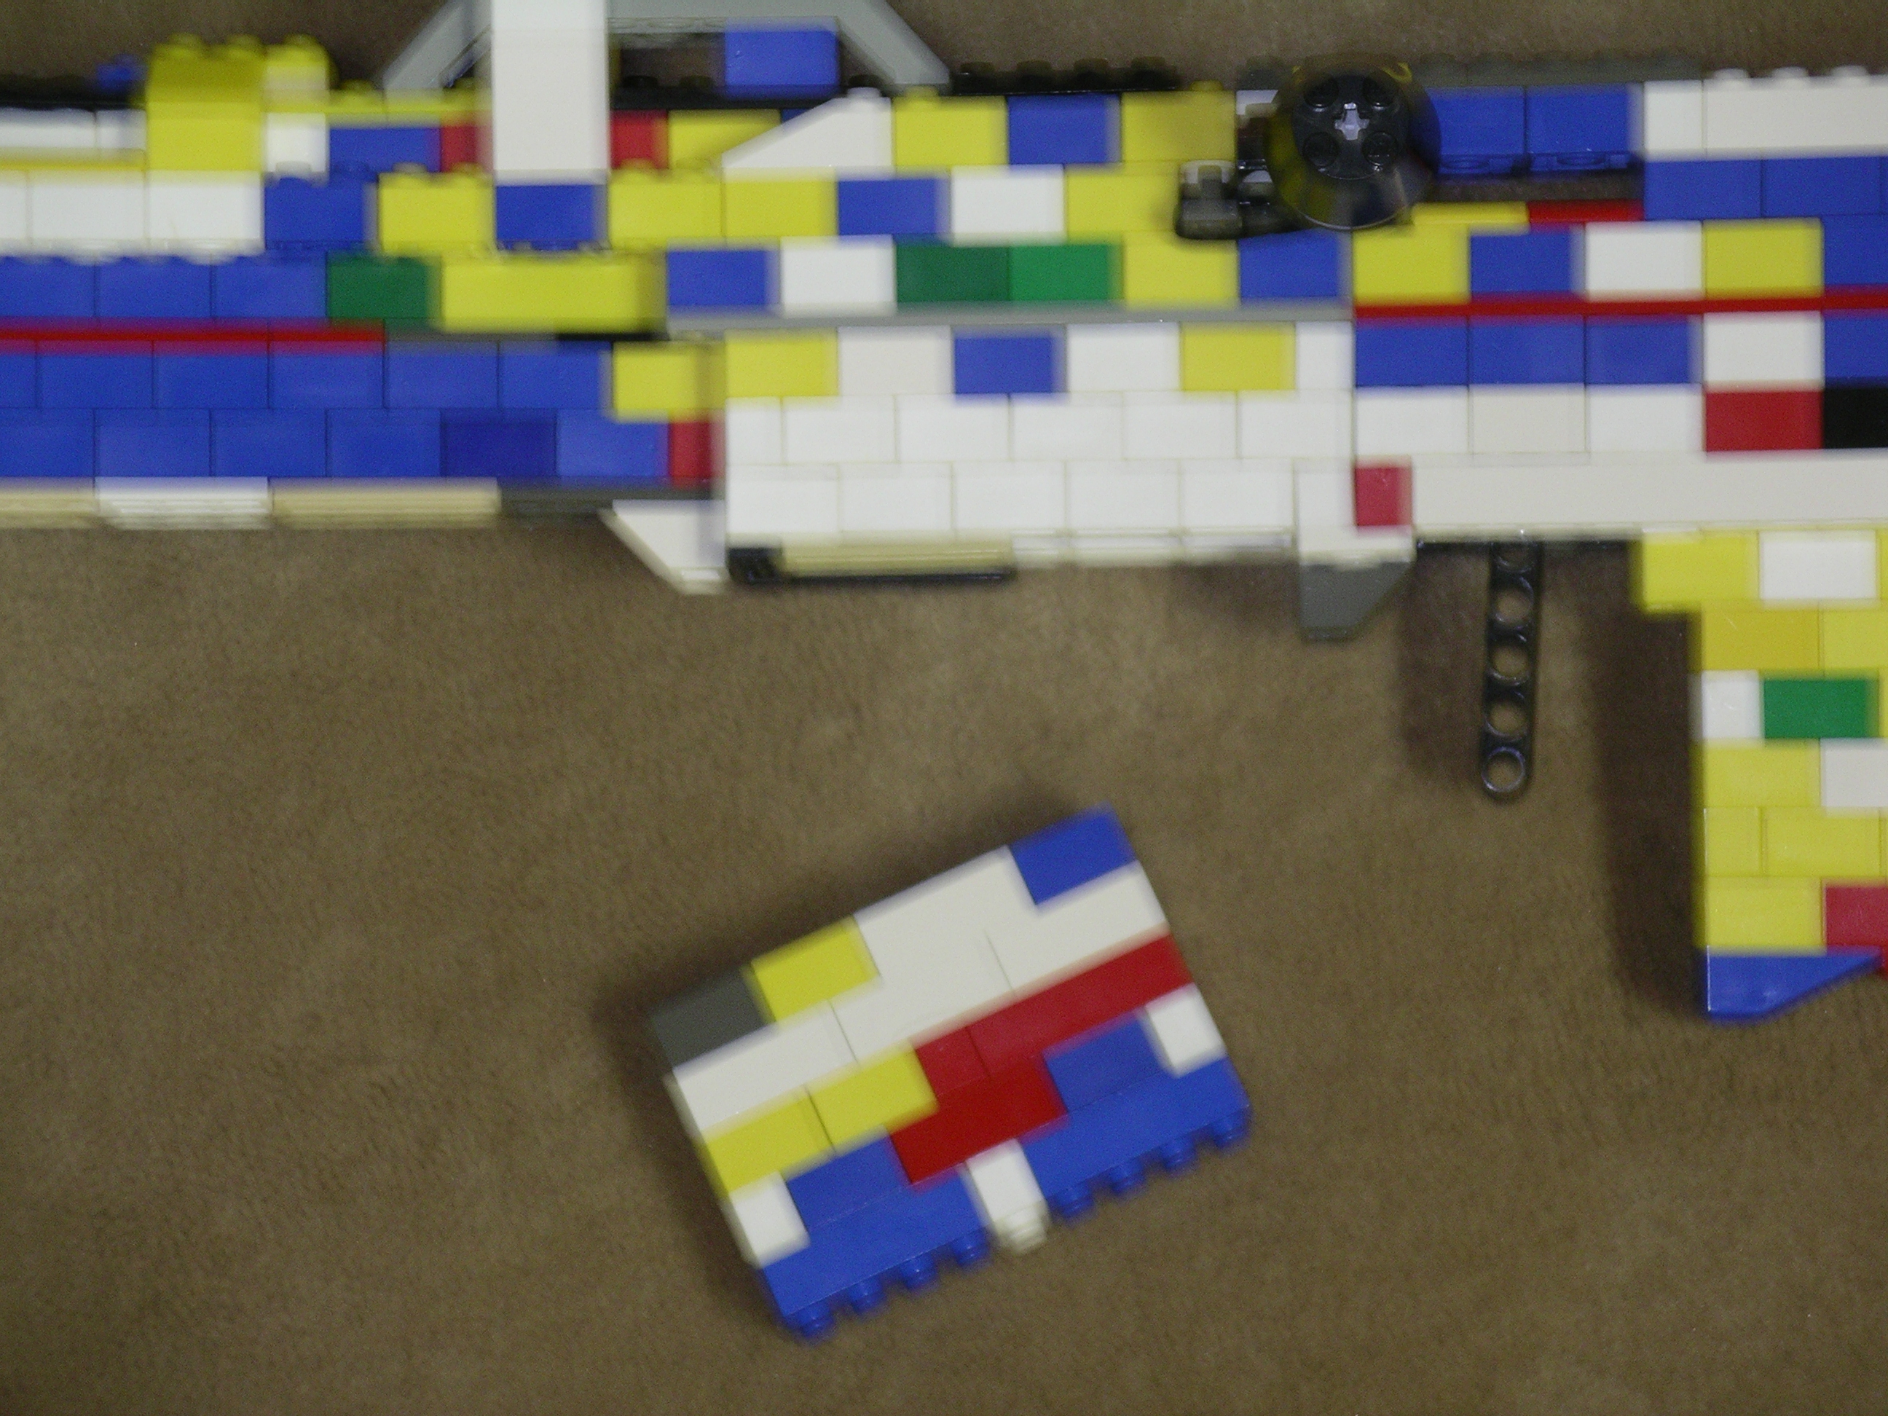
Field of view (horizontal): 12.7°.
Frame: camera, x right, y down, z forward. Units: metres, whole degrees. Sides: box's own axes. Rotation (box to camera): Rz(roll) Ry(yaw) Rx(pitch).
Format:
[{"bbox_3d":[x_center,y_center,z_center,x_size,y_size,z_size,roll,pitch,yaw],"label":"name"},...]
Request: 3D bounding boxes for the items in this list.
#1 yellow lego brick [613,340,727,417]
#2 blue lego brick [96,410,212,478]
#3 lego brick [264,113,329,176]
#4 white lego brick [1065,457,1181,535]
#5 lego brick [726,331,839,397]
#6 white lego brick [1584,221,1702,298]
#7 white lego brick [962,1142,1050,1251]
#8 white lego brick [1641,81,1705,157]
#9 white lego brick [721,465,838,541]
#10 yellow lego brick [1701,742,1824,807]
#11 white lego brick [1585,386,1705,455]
[{"bbox_3d":[-0.039,-0.047,1.205,0.016,0.016,0.010,-1,90,0],"label":"yellow lego brick"},{"bbox_3d":[-0.110,-0.037,1.191,0.016,0.015,0.011,0,85,3],"label":"blue lego brick"},{"bbox_3d":[-0.090,-0.079,1.193,0.008,0.010,0.011,0,85,3],"label":"lego brick"},{"bbox_3d":[0.025,-0.030,1.205,0.016,0.016,0.010,-1,90,0],"label":"white lego brick"},{"bbox_3d":[-0.023,-0.049,1.205,0.016,0.016,0.010,-1,90,0],"label":"lego brick"},{"bbox_3d":[0.098,-0.062,1.192,0.016,0.015,0.011,-1,83,5],"label":"white lego brick"},{"bbox_3d":[0.009,0.069,1.208,0.008,0.016,0.011,-24,83,0],"label":"white lego brick"},{"bbox_3d":[0.102,-0.082,1.193,0.008,0.013,0.011,-1,83,5],"label":"white lego brick"},{"bbox_3d":[-0.022,-0.029,1.192,0.016,0.015,0.011,0,85,3],"label":"white lego brick"},{"bbox_3d":[0.114,0.009,1.187,0.016,0.015,0.011,-1,83,5],"label":"yellow lego brick"},{"bbox_3d":[0.097,-0.040,1.184,0.016,0.015,0.011,0,85,3],"label":"white lego brick"}]

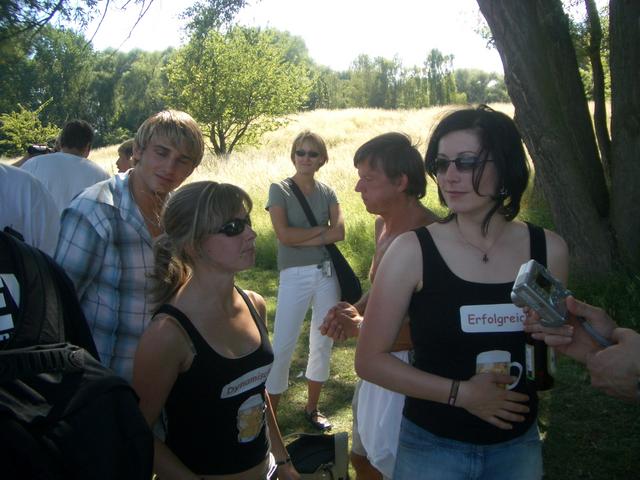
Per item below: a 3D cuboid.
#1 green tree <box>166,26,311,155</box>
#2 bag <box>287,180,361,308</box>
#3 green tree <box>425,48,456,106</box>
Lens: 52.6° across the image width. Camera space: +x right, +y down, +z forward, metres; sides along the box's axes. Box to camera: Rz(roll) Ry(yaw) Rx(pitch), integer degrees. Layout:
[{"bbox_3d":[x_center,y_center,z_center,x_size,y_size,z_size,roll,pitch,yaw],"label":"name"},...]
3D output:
[{"bbox_3d":[-2.771,-5.083,22.000,4.700,4.250,4.500,0,8,0],"label":"green tree"},{"bbox_3d":[0.025,0.008,3.580,0.400,0.680,0.280,-2,8,-14],"label":"bag"},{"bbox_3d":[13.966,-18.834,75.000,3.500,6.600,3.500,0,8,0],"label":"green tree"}]

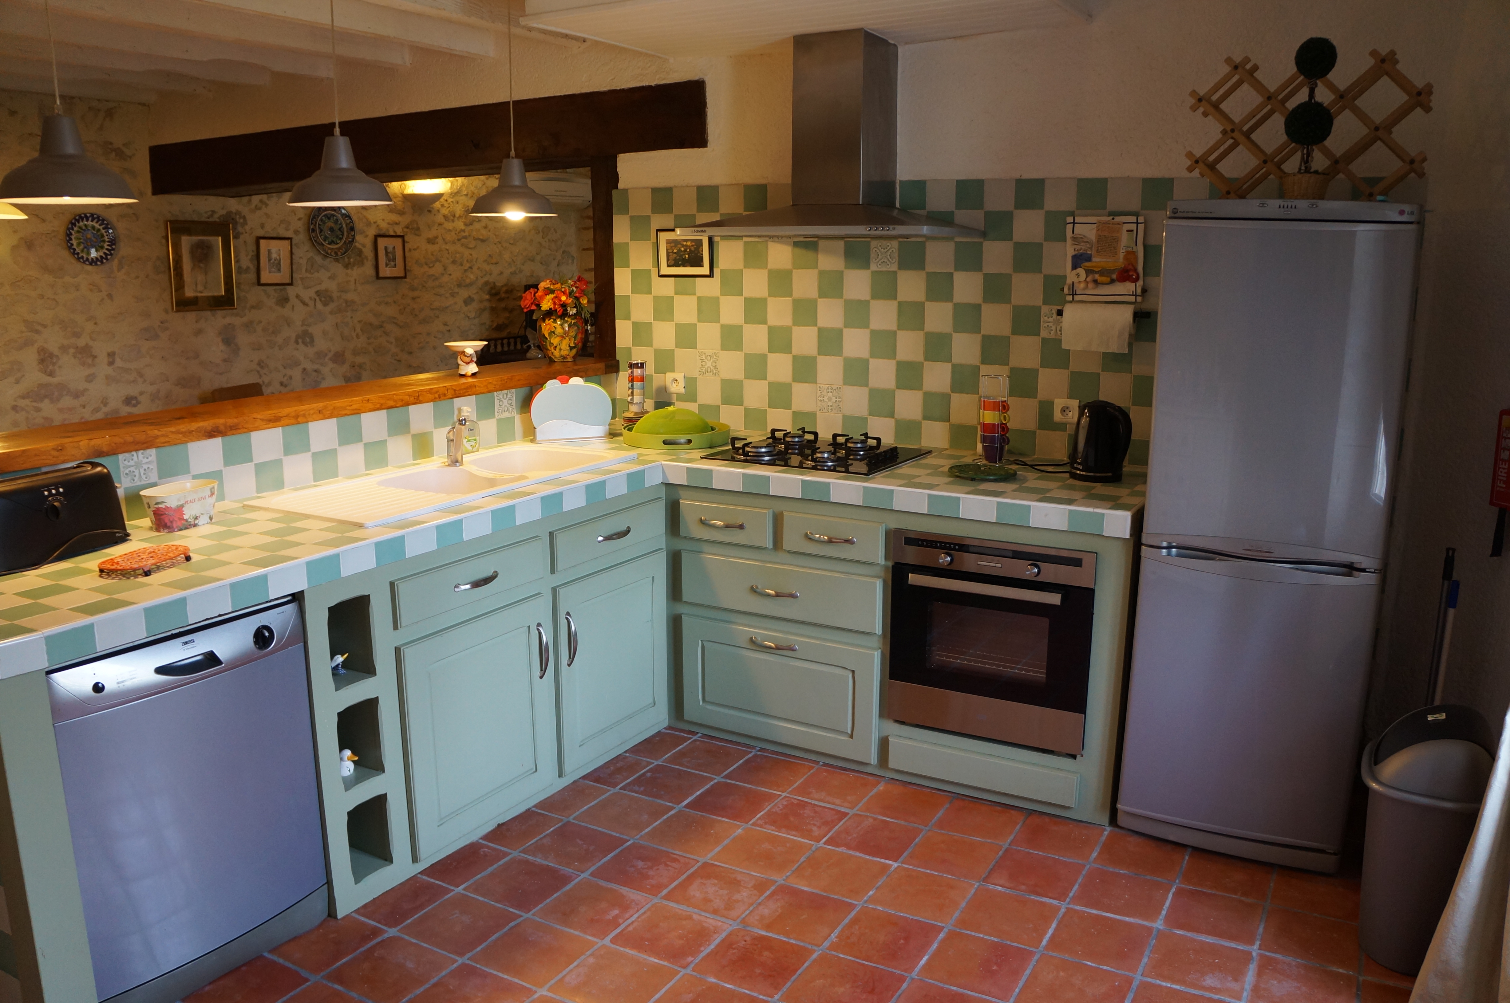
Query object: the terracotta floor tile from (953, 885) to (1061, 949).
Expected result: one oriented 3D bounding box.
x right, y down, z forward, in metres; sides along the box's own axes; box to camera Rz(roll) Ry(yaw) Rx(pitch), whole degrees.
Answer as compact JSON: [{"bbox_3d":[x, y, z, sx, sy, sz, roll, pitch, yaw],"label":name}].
[{"bbox_3d":[0.599,0.988,2.667,0.212,0.017,0.209,6,13,29],"label":"terracotta floor tile"}]

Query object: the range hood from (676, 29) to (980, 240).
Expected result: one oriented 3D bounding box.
[{"bbox_3d":[0.250,-1.185,3.679,0.900,0.655,0.490,7,13,29],"label":"range hood"}]

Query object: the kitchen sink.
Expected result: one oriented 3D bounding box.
[{"bbox_3d":[-0.869,0.012,3.421,0.475,0.185,1.180,7,13,29],"label":"kitchen sink"}]

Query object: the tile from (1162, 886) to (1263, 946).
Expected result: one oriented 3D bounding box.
[{"bbox_3d":[1.078,0.979,2.663,0.208,0.015,0.208,7,14,28],"label":"tile"}]

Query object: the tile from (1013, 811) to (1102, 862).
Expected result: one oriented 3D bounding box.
[{"bbox_3d":[0.828,0.933,3.117,0.216,0.015,0.216,7,13,28],"label":"tile"}]

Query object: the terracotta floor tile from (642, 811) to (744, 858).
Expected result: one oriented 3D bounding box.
[{"bbox_3d":[-0.172,0.910,3.081,0.208,0.015,0.208,7,14,28],"label":"terracotta floor tile"}]

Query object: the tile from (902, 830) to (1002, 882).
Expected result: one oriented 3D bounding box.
[{"bbox_3d":[0.525,0.954,3.029,0.216,0.015,0.216,7,13,28],"label":"tile"}]

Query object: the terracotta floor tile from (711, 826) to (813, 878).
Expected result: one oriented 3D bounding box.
[{"bbox_3d":[0.021,0.951,3.050,0.216,0.015,0.216,7,13,28],"label":"terracotta floor tile"}]

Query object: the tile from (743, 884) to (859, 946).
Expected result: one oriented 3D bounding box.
[{"bbox_3d":[0.108,0.985,2.687,0.208,0.015,0.208,7,14,28],"label":"tile"}]

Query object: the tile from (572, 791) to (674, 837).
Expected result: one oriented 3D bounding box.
[{"bbox_3d":[-0.382,0.916,3.282,0.209,0.015,0.209,7,13,29],"label":"tile"}]

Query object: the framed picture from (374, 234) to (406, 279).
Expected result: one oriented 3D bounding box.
[{"bbox_3d":[-2.365,-1.589,7.346,0.020,0.288,0.255,7,14,28],"label":"framed picture"}]

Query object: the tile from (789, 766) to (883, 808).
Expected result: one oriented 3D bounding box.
[{"bbox_3d":[0.239,0.864,3.378,0.212,0.017,0.209,6,13,29],"label":"tile"}]

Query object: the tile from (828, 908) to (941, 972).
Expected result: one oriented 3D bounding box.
[{"bbox_3d":[0.302,1.013,2.608,0.220,0.015,0.220,7,14,29],"label":"tile"}]

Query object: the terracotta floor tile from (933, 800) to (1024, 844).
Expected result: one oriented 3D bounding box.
[{"bbox_3d":[0.646,0.924,3.247,0.209,0.015,0.209,7,13,29],"label":"terracotta floor tile"}]

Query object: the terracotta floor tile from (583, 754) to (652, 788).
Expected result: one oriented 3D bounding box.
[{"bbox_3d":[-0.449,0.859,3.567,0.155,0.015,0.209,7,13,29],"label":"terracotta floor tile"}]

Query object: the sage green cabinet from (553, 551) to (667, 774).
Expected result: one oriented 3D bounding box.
[{"bbox_3d":[-0.661,0.470,3.716,0.500,0.600,0.570,7,13,29],"label":"sage green cabinet"}]

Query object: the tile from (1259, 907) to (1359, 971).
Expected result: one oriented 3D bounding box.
[{"bbox_3d":[1.261,0.996,2.570,0.208,0.015,0.208,7,14,28],"label":"tile"}]

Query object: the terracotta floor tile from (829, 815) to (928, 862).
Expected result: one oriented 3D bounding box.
[{"bbox_3d":[0.325,0.920,3.077,0.212,0.017,0.209,6,13,29],"label":"terracotta floor tile"}]

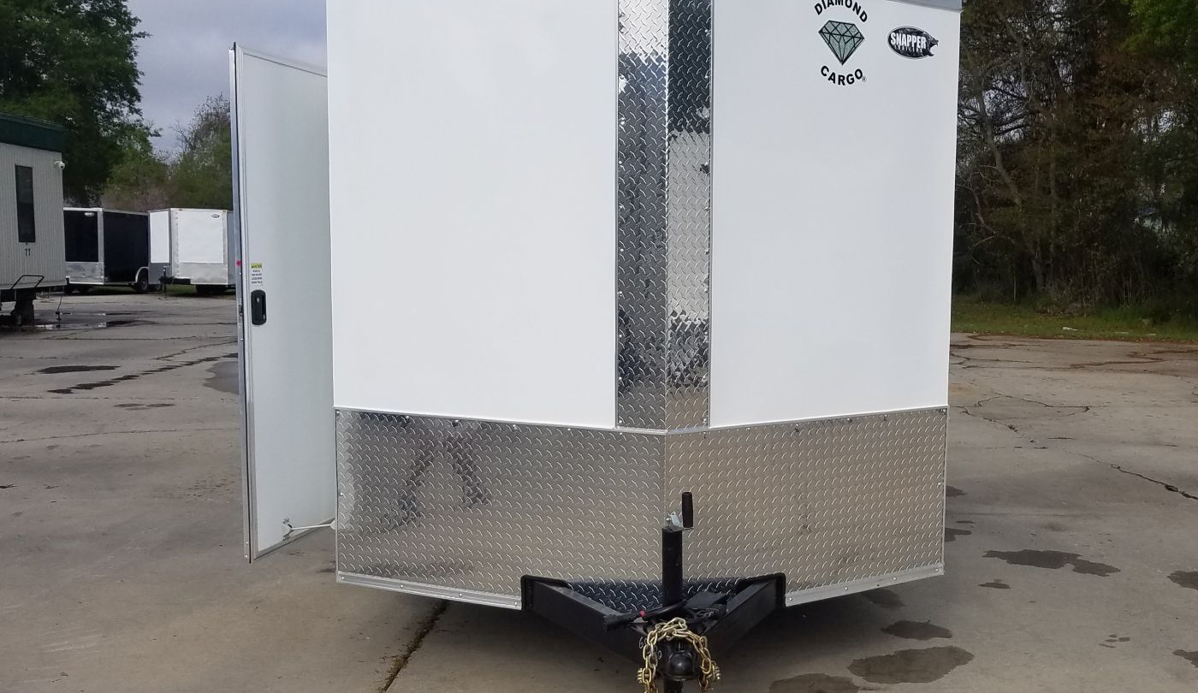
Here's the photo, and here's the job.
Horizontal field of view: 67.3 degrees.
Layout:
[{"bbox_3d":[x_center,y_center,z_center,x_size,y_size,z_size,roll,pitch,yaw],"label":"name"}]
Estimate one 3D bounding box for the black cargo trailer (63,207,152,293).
[{"bbox_3d":[-14.650,-2.700,26.100,2.250,2.400,5.700,0,5,-2],"label":"black cargo trailer"}]

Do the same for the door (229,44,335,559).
[{"bbox_3d":[-1.131,-0.174,3.611,0.050,1.811,0.961,2,5,17],"label":"door"}]

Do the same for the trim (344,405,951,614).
[{"bbox_3d":[0.181,0.539,2.948,2.150,0.609,0.451,0,5,-4],"label":"trim"}]

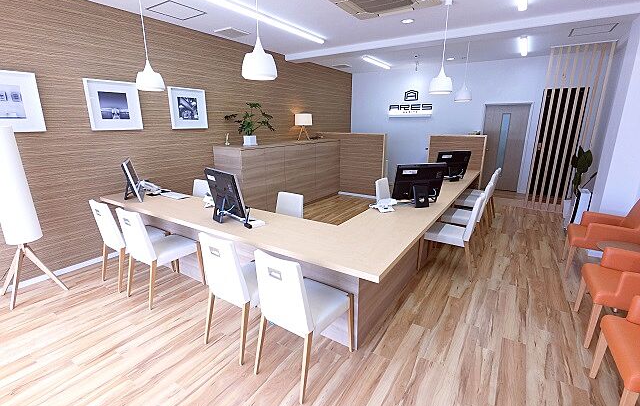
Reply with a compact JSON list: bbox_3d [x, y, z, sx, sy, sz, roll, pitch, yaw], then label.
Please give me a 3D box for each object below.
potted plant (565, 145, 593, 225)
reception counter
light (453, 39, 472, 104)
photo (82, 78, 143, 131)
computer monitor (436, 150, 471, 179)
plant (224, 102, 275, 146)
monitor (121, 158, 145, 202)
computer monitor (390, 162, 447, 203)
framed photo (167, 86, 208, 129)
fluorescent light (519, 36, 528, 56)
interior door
[{"bbox_3d":[3.831,-0.216,4.410,0.260,1.232,0.270,10,18,33],"label":"potted plant"},{"bbox_3d":[0.071,0.046,4.286,3.428,0.705,4.183,9,18,33],"label":"reception counter"},{"bbox_3d":[2.175,-1.957,4.362,0.245,0.895,0.245,10,18,33],"label":"light"},{"bbox_3d":[-2.313,-1.097,3.359,0.035,0.527,0.540,10,18,33],"label":"photo"},{"bbox_3d":[1.955,-0.540,4.312,0.573,0.404,0.200,-5,16,-17],"label":"computer monitor"},{"bbox_3d":[-1.119,-1.275,4.725,0.780,0.700,0.660,-4,15,-12],"label":"plant"},{"bbox_3d":[-1.984,-0.218,3.139,0.190,0.420,0.470,-6,16,-19],"label":"monitor"},{"bbox_3d":[0.962,-0.168,2.869,0.470,0.420,0.190,-1,15,-3],"label":"computer monitor"},{"bbox_3d":[-1.833,-1.329,4.175,0.030,0.539,0.563,9,18,33],"label":"framed photo"},{"bbox_3d":[3.323,-2.529,4.819,0.110,0.075,1.250,10,18,33],"label":"fluorescent light"},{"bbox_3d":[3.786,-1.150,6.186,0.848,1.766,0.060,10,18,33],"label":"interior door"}]

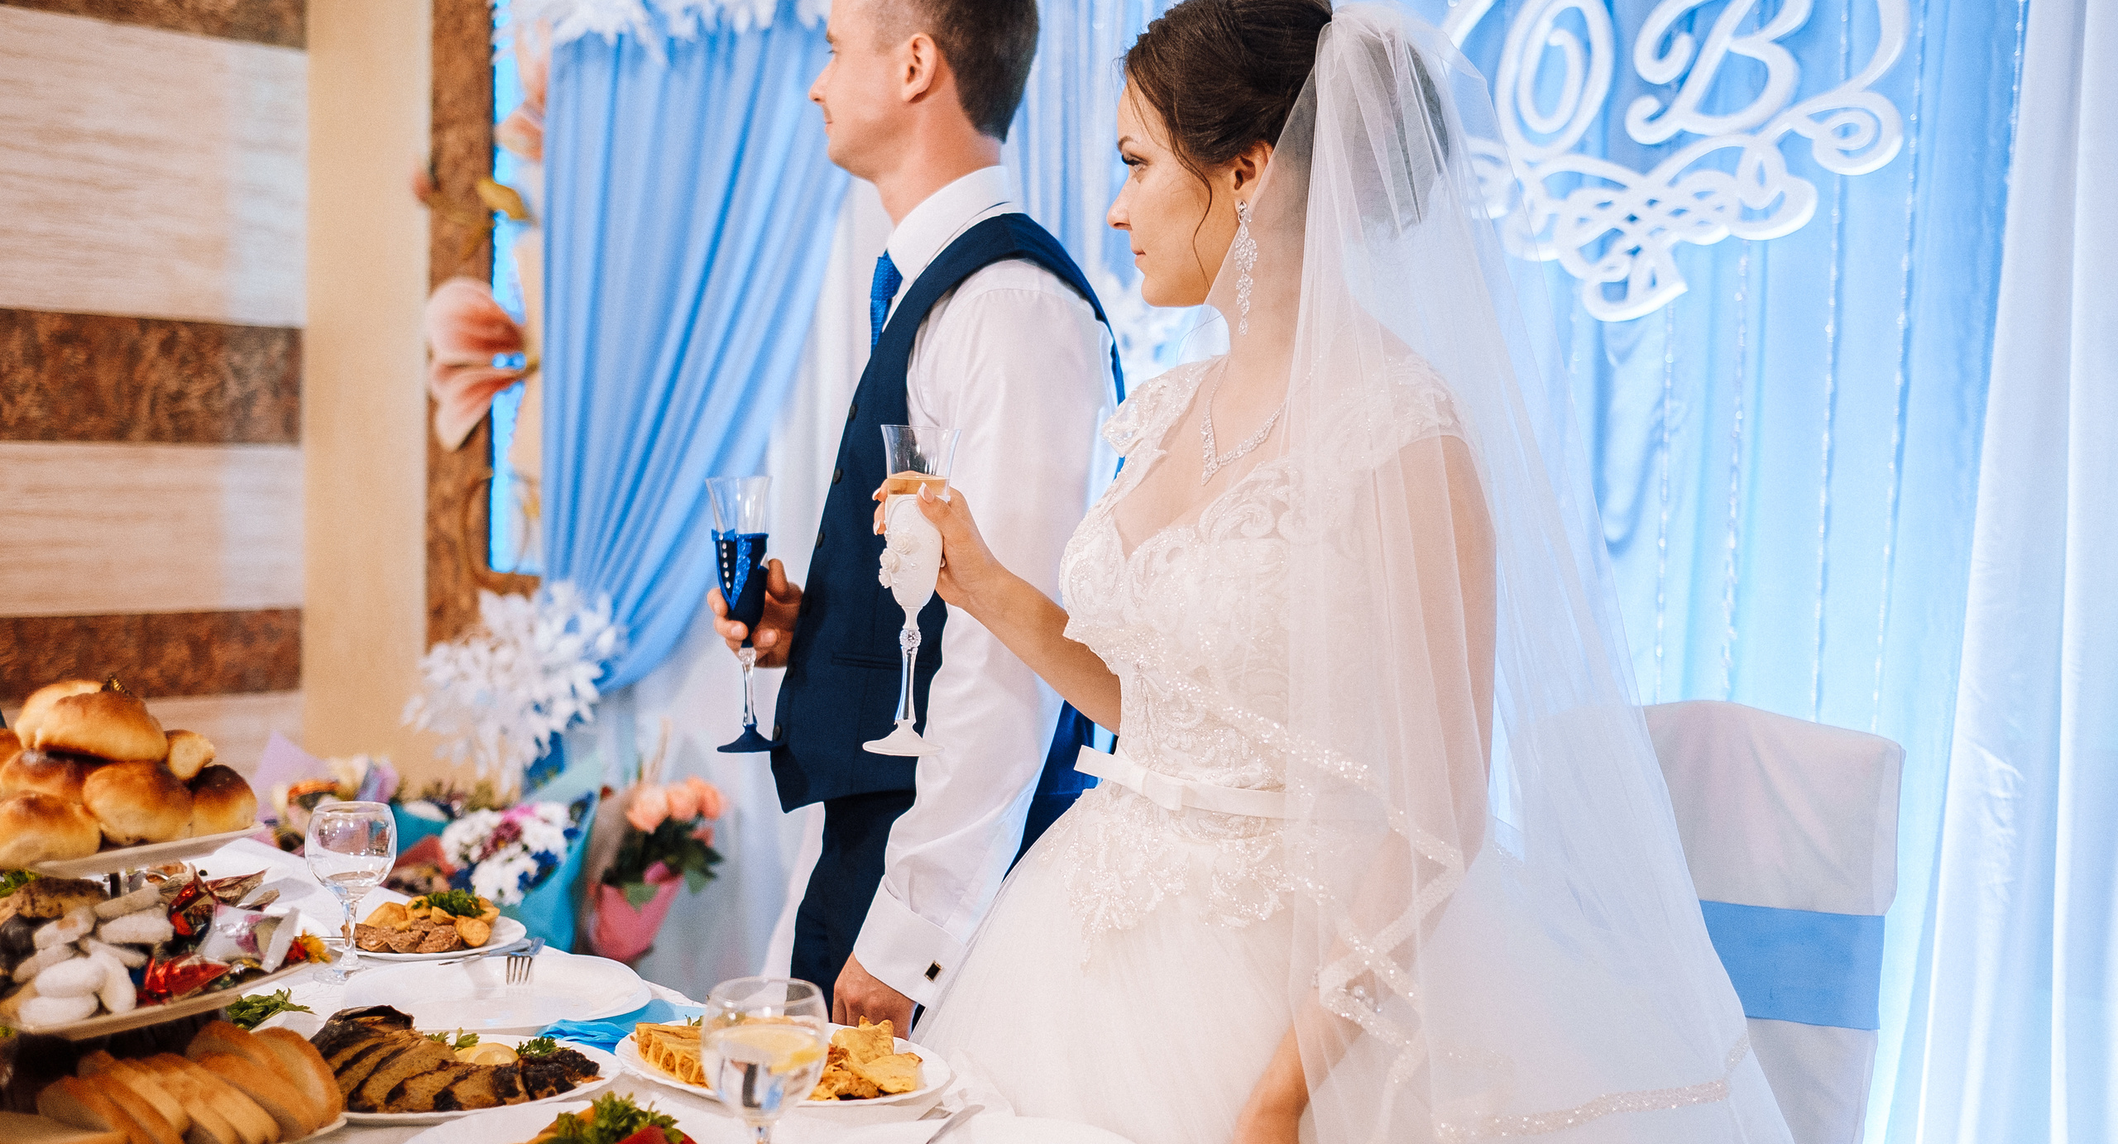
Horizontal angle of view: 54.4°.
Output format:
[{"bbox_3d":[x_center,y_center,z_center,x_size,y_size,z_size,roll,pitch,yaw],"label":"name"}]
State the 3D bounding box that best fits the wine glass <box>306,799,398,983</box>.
[{"bbox_3d":[-0.694,0.310,2.020,0.088,0.171,0.088,2,3,0],"label":"wine glass"}]

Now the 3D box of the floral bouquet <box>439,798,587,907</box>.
[{"bbox_3d":[-0.914,0.478,3.450,0.270,0.240,0.250,2,3,0],"label":"floral bouquet"}]

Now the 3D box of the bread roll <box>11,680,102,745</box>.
[{"bbox_3d":[-0.737,0.107,1.530,0.090,0.052,0.078,2,3,0],"label":"bread roll"}]

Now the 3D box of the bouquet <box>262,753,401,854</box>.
[{"bbox_3d":[-1.342,0.432,3.800,0.270,0.240,0.250,2,3,0],"label":"bouquet"}]

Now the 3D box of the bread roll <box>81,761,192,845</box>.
[{"bbox_3d":[-0.659,0.165,1.470,0.080,0.060,0.080,2,3,0],"label":"bread roll"}]

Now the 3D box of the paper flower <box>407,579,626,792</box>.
[{"bbox_3d":[-1.218,0.253,4.600,0.420,0.460,0.480,-2,5,-44],"label":"paper flower"}]

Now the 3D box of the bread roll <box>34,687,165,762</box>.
[{"bbox_3d":[-0.685,0.109,1.470,0.092,0.054,0.078,2,3,0],"label":"bread roll"}]

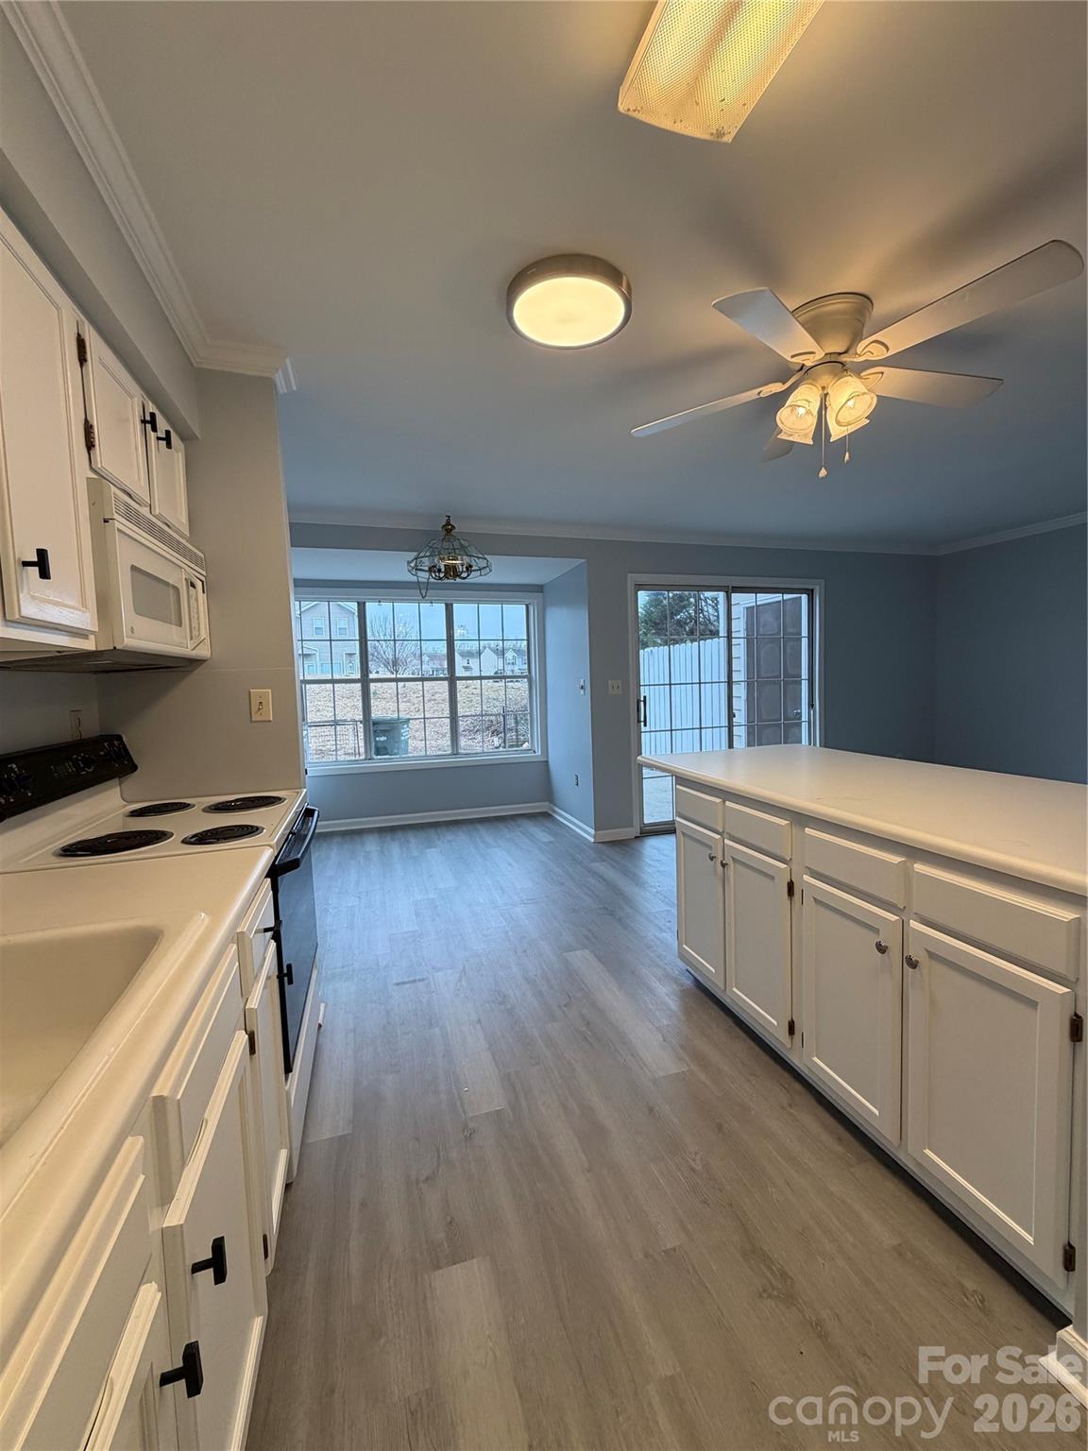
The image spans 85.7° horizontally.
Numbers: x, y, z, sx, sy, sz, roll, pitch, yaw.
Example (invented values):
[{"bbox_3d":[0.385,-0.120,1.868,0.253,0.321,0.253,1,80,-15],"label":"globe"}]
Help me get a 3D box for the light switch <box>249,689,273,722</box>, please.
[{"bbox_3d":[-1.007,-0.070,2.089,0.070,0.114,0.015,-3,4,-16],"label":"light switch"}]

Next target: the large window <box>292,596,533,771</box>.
[{"bbox_3d":[-1.192,-0.396,5.316,2.350,1.555,0.100,-3,4,-16],"label":"large window"}]

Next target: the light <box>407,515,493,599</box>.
[{"bbox_3d":[-0.633,-1.142,3.936,0.570,0.510,0.570,-3,4,-16],"label":"light"}]

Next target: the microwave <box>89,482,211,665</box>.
[{"bbox_3d":[-1.221,-0.376,1.601,0.355,0.384,0.760,-3,4,-16],"label":"microwave"}]

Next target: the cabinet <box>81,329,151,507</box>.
[{"bbox_3d":[-1.193,-0.730,1.385,0.323,0.323,0.365,-3,4,-16],"label":"cabinet"}]

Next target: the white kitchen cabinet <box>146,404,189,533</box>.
[{"bbox_3d":[-1.298,-0.754,1.744,0.323,0.323,0.375,-3,4,-16],"label":"white kitchen cabinet"}]

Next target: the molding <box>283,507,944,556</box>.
[{"bbox_3d":[0.826,-1.477,4.587,5.840,0.077,0.075,-3,4,-16],"label":"molding"}]

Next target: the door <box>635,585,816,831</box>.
[{"bbox_3d":[1.573,-0.149,4.976,1.728,2.018,0.100,-3,4,-16],"label":"door"}]

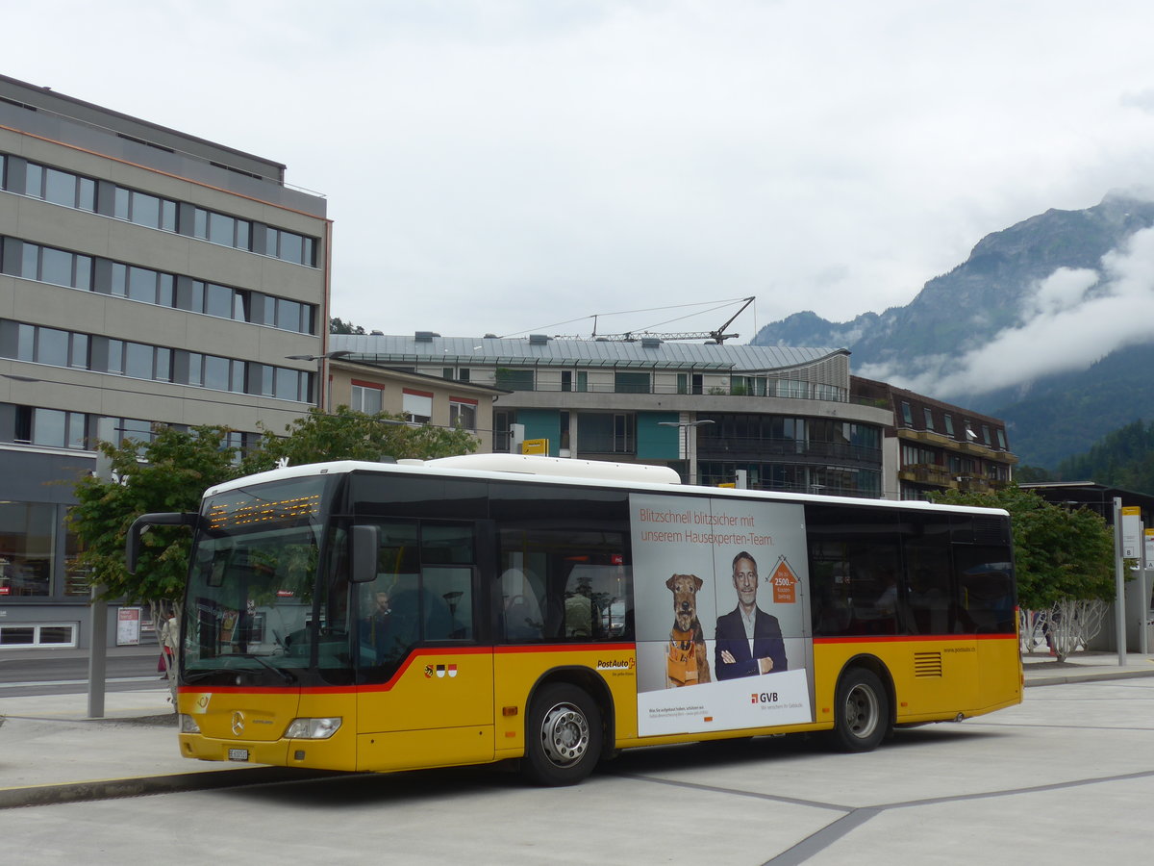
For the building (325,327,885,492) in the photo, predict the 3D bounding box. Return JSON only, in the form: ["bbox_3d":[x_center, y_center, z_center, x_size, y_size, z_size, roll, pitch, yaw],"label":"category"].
[{"bbox_3d":[1.553,3.309,106.220,39.000,19.000,16.000,1,-6,-9],"label":"building"}]

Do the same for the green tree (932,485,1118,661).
[{"bbox_3d":[11.458,3.583,39.000,4.400,4.350,4.000,0,-6,0],"label":"green tree"}]

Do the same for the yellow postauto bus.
[{"bbox_3d":[0.921,1.950,16.674,10.550,3.100,2.650,6,-8,-42],"label":"yellow postauto bus"}]

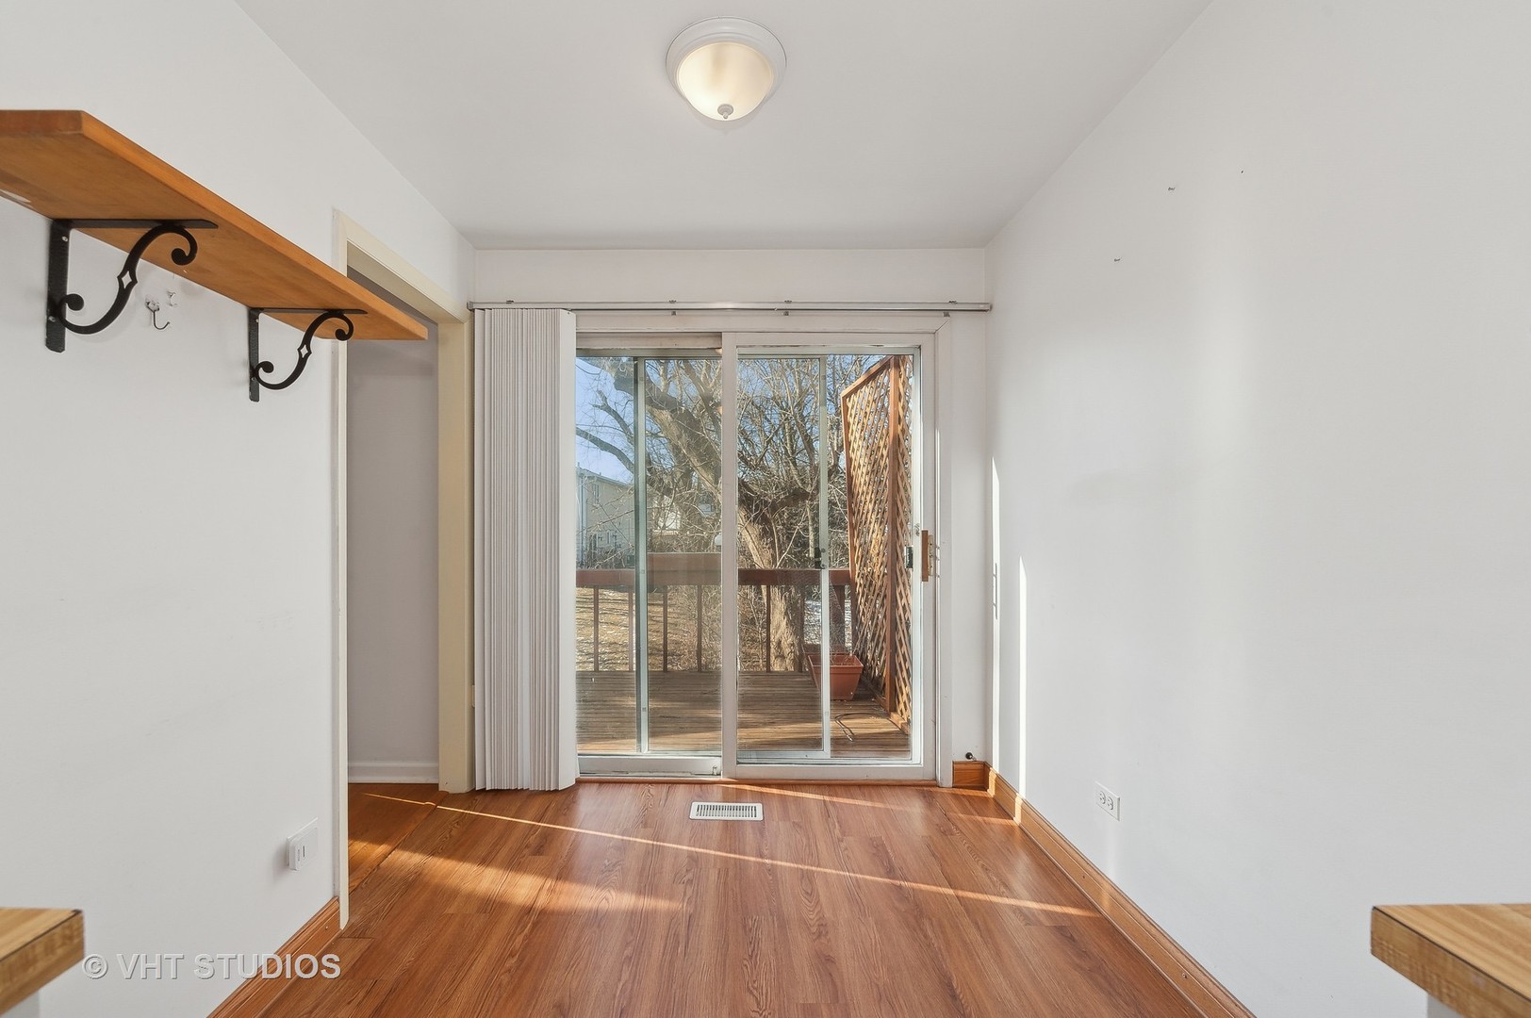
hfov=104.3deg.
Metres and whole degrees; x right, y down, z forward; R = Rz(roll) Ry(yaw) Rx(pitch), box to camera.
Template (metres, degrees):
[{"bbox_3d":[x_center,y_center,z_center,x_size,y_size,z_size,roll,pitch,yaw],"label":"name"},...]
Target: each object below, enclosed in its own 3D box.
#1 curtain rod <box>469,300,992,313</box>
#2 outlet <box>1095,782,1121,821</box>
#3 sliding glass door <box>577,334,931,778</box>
[{"bbox_3d":[-0.153,-0.884,2.595,2.270,0.035,0.042,0,-1,-1],"label":"curtain rod"},{"bbox_3d":[1.032,0.880,1.792,0.008,0.071,0.115,0,-1,-2],"label":"outlet"},{"bbox_3d":[-0.140,0.214,2.735,1.820,2.010,0.100,0,-1,-1],"label":"sliding glass door"}]

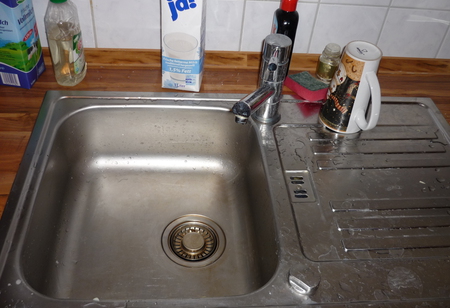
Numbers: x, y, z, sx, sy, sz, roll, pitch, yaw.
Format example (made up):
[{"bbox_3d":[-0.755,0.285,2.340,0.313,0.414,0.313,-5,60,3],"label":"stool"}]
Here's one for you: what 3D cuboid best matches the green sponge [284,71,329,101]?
[{"bbox_3d":[0.171,-0.138,0.881,0.051,0.029,0.069,-24,50,-28],"label":"green sponge"}]

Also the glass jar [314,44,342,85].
[{"bbox_3d":[0.222,-0.192,0.911,0.043,0.075,0.043,3,42,-3],"label":"glass jar"}]

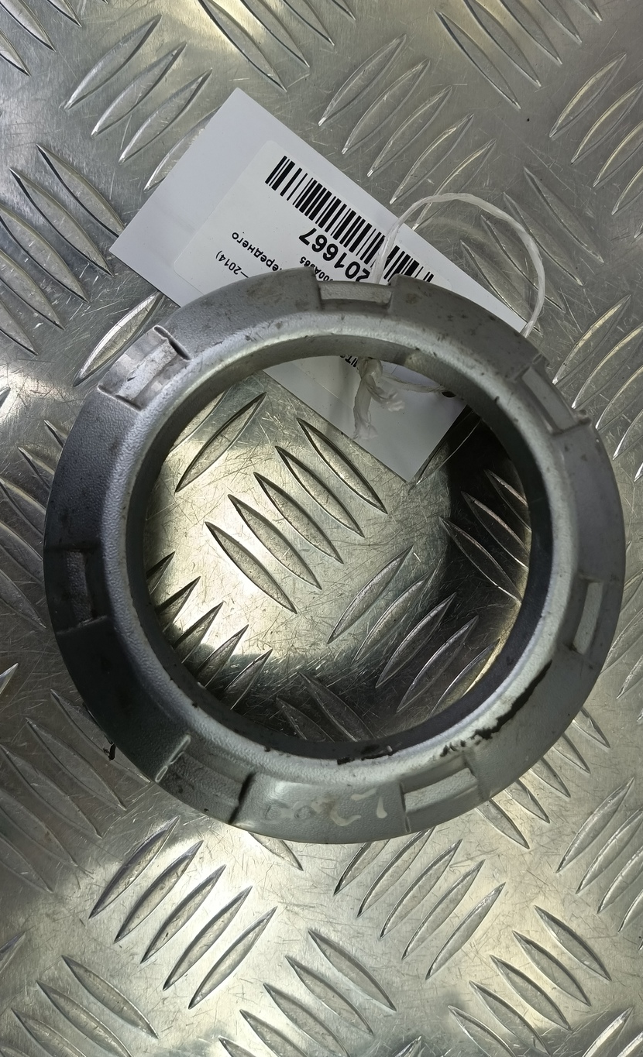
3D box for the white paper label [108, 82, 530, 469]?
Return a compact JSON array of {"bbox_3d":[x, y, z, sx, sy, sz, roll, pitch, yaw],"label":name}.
[{"bbox_3d":[0.001,-0.059,0.171,0.090,0.002,0.050,37,86,-6],"label":"white paper label"}]

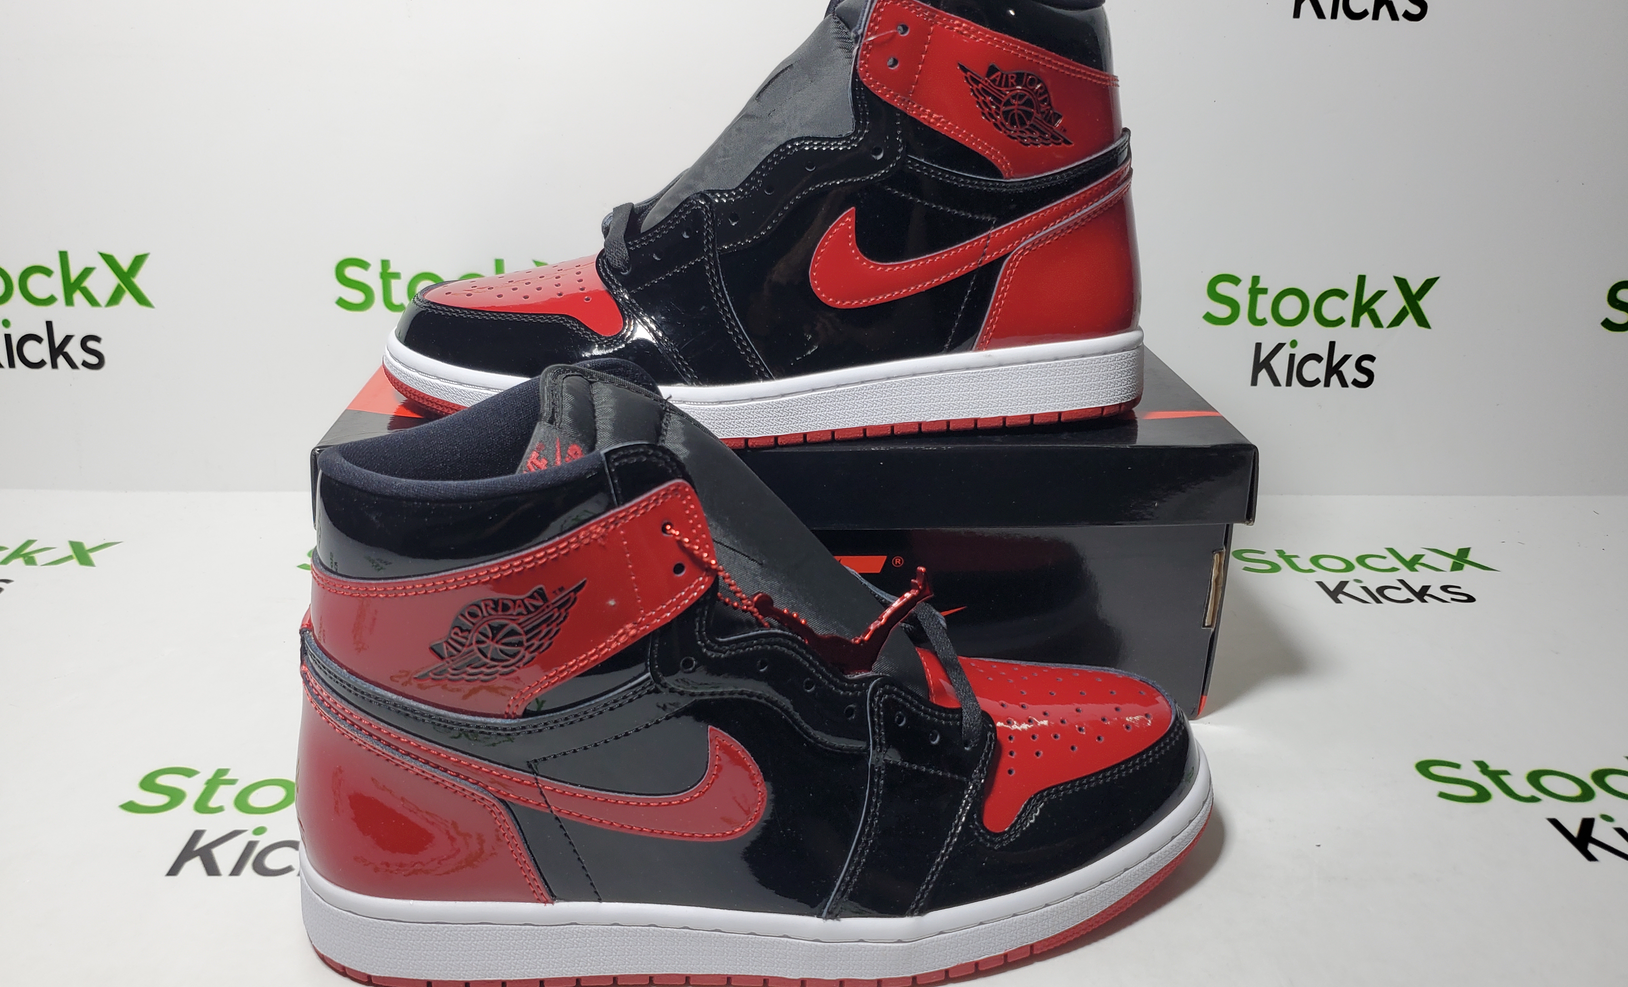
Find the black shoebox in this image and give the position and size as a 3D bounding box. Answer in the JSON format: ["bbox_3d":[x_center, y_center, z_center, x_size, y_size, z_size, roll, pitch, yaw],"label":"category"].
[{"bbox_3d":[-0.015,-0.006,0.583,0.350,0.124,0.230,0,23,-4],"label":"black shoebox"}]

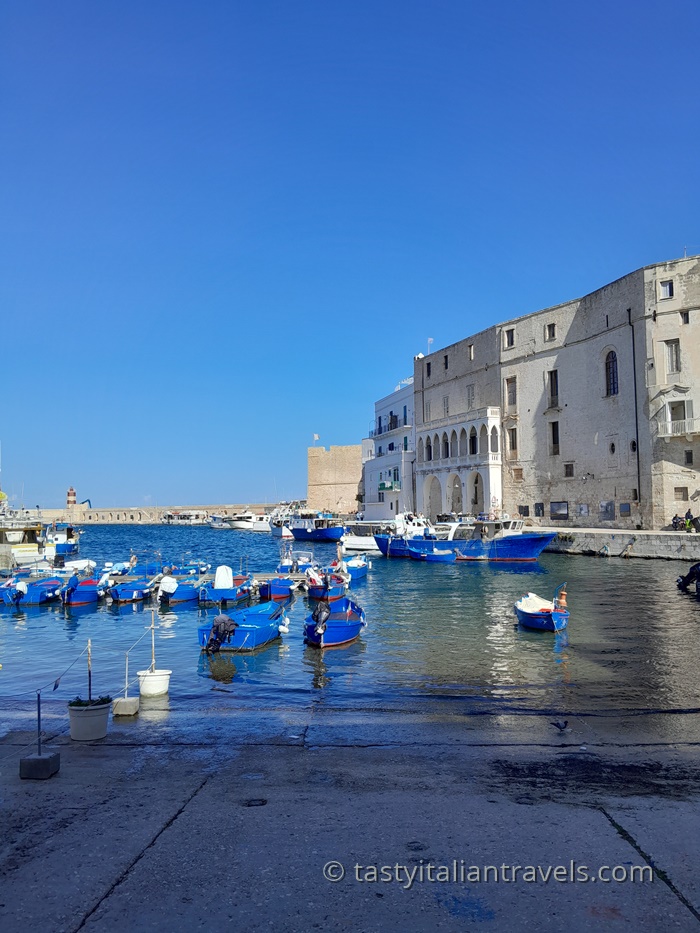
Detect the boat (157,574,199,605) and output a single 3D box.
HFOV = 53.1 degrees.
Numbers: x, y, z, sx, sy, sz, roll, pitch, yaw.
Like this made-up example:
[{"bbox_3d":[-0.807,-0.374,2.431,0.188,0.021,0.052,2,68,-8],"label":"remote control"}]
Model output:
[{"bbox_3d":[-6.145,4.375,25.751,1.500,1.000,4.300,0,-4,1],"label":"boat"}]

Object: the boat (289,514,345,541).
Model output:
[{"bbox_3d":[-3.981,7.300,82.195,7.600,3.250,2.700,-2,-4,28],"label":"boat"}]

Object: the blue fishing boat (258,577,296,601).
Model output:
[{"bbox_3d":[-2.802,4.677,27.392,1.450,0.780,4.100,0,-4,3],"label":"blue fishing boat"}]

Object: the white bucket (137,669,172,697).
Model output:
[{"bbox_3d":[-3.402,3.783,12.229,0.600,0.420,0.600,0,-4,0],"label":"white bucket"}]

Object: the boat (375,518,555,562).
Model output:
[{"bbox_3d":[7.252,4.845,47.472,13.300,3.000,4.300,-3,-5,35],"label":"boat"}]

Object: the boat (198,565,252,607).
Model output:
[{"bbox_3d":[-4.437,4.329,26.633,1.500,1.380,4.400,0,-4,4],"label":"boat"}]

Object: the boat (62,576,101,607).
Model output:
[{"bbox_3d":[-10.084,4.473,26.245,1.500,1.070,4.300,0,-4,-8],"label":"boat"}]

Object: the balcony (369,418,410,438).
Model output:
[{"bbox_3d":[5.660,-5.650,104.118,1.000,1.060,16.734,1,-4,-17],"label":"balcony"}]

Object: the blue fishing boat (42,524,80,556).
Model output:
[{"bbox_3d":[-23.185,5.802,55.238,5.200,2.600,2.100,2,-4,-25],"label":"blue fishing boat"}]

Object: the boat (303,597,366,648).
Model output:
[{"bbox_3d":[-0.381,3.794,17.858,1.550,1.000,4.200,-1,-4,8],"label":"boat"}]

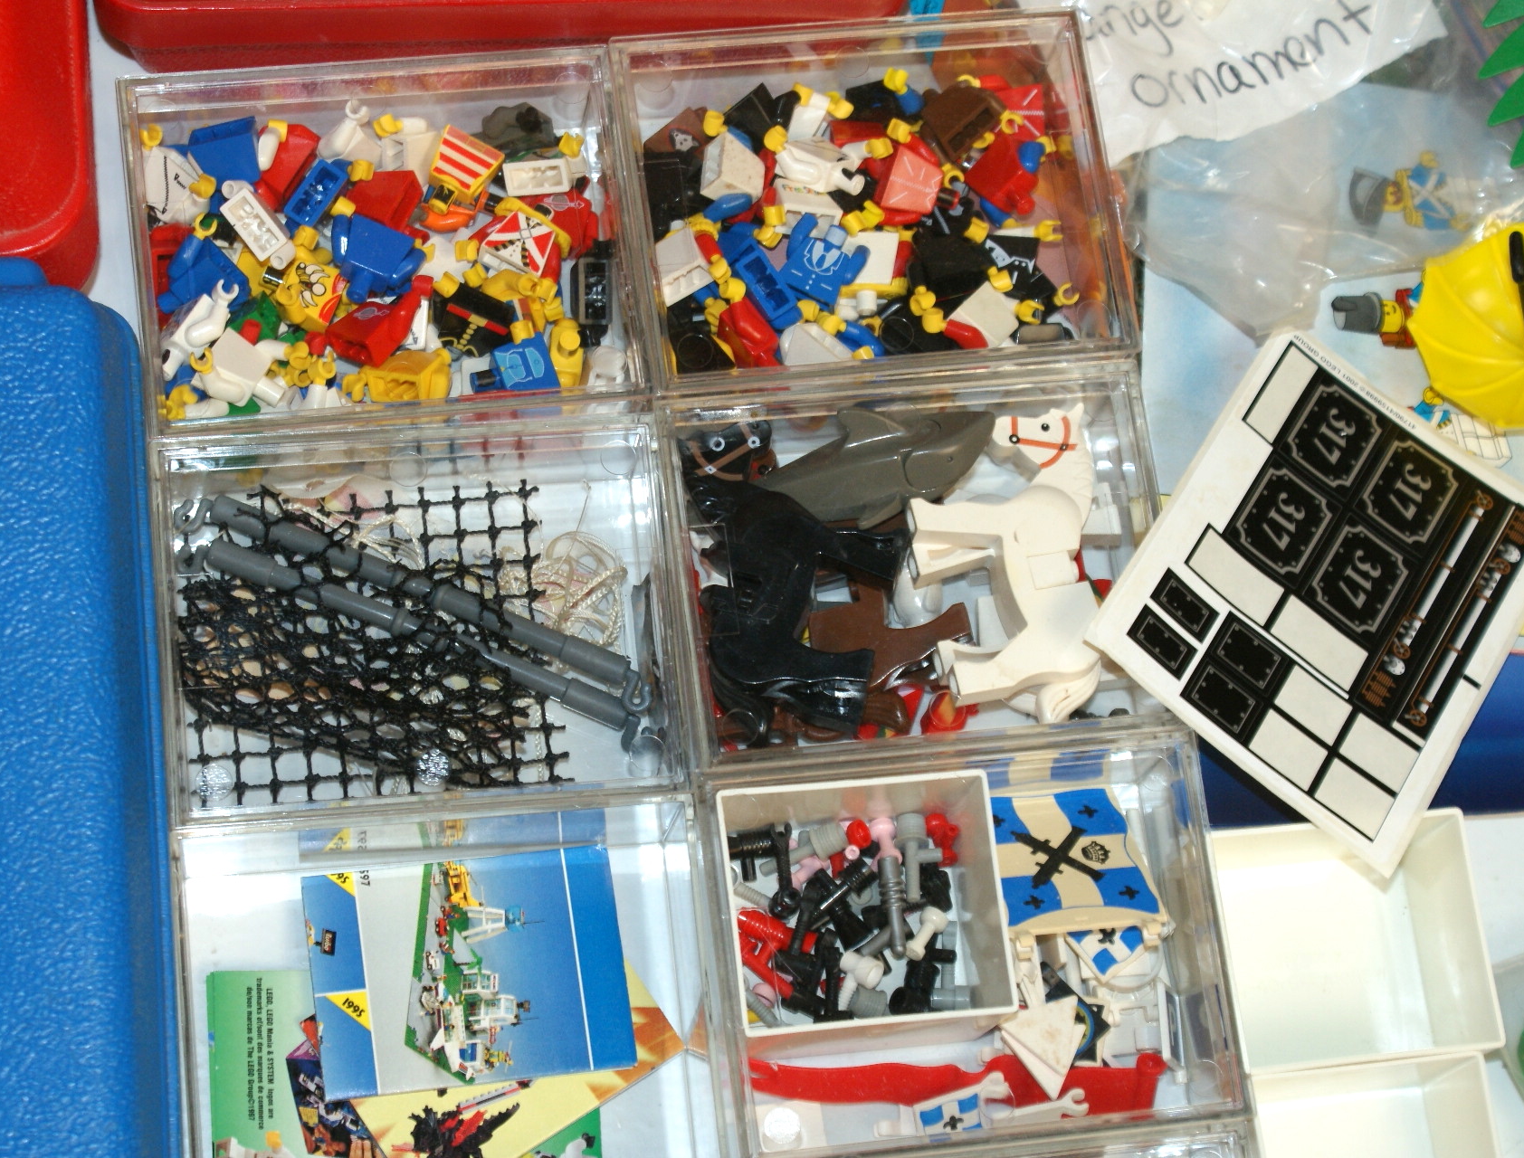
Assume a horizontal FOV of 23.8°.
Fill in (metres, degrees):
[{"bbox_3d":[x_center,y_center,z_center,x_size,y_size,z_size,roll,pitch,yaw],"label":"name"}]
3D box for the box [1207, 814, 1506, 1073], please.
[{"bbox_3d":[0.130,0.085,0.821,0.059,0.041,0.054,-5,75,-9],"label":"box"}]

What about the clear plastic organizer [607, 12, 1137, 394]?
[{"bbox_3d":[0.023,-0.082,0.852,0.112,0.046,0.086,-5,75,-9],"label":"clear plastic organizer"}]

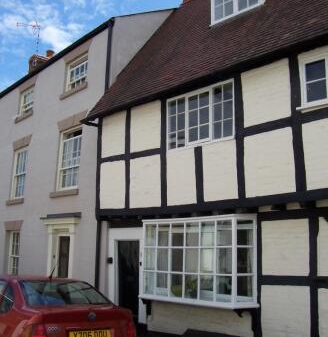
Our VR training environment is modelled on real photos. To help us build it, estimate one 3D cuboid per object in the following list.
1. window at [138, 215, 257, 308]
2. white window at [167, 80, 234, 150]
[{"bbox_3d":[0.461,1.541,7.269,2.305,1.383,0.400,-9,-14,42],"label":"window"},{"bbox_3d":[0.646,-0.903,7.611,1.508,1.009,0.100,-9,-14,42],"label":"white window"}]

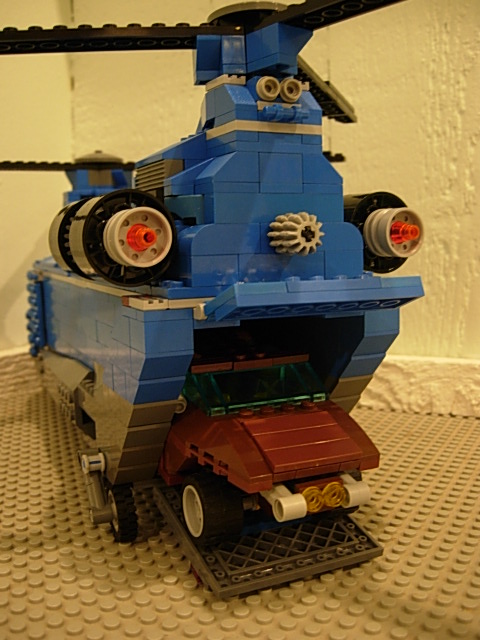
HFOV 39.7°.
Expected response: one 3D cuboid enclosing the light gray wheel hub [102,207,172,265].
[{"bbox_3d":[-0.031,-0.025,0.203,0.018,0.018,0.014,-4,6,-24],"label":"light gray wheel hub"}]

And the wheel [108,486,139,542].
[{"bbox_3d":[-0.045,0.074,0.257,0.008,0.024,0.024,-4,6,-24],"label":"wheel"}]

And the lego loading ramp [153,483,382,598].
[{"bbox_3d":[0.009,0.075,0.249,0.064,0.004,0.064,-4,18,-24],"label":"lego loading ramp"}]

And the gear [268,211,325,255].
[{"bbox_3d":[0.018,-0.027,0.212,0.014,0.014,0.016,-4,6,-24],"label":"gear"}]

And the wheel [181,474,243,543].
[{"bbox_3d":[-0.010,0.066,0.233,0.014,0.024,0.024,-4,6,-24],"label":"wheel"}]

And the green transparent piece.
[{"bbox_3d":[0.005,0.024,0.255,0.048,0.011,0.029,-4,13,-24],"label":"green transparent piece"}]

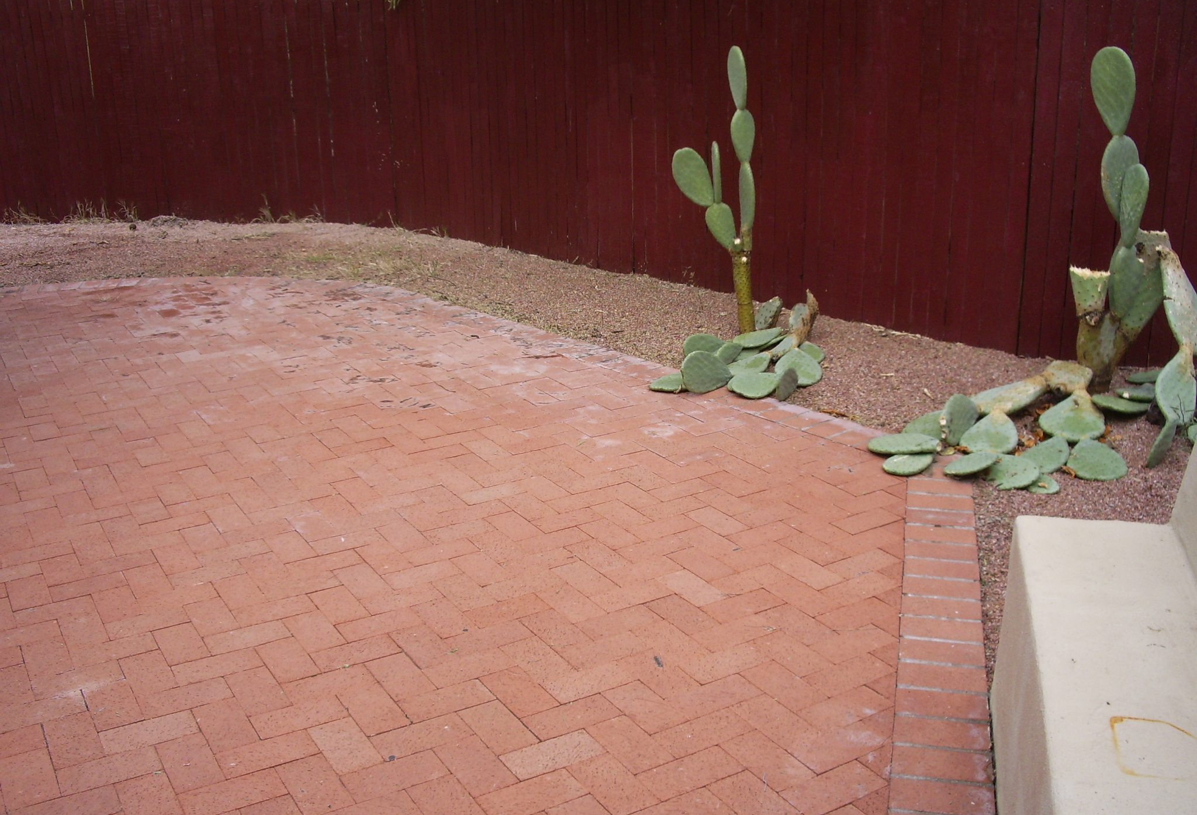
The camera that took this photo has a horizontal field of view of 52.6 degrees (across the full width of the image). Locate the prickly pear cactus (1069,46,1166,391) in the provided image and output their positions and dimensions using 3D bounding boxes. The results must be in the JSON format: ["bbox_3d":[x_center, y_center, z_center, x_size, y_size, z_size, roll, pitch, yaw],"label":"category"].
[{"bbox_3d":[1.912,-0.659,4.471,0.350,1.300,0.270,-1,18,0],"label":"prickly pear cactus"}]

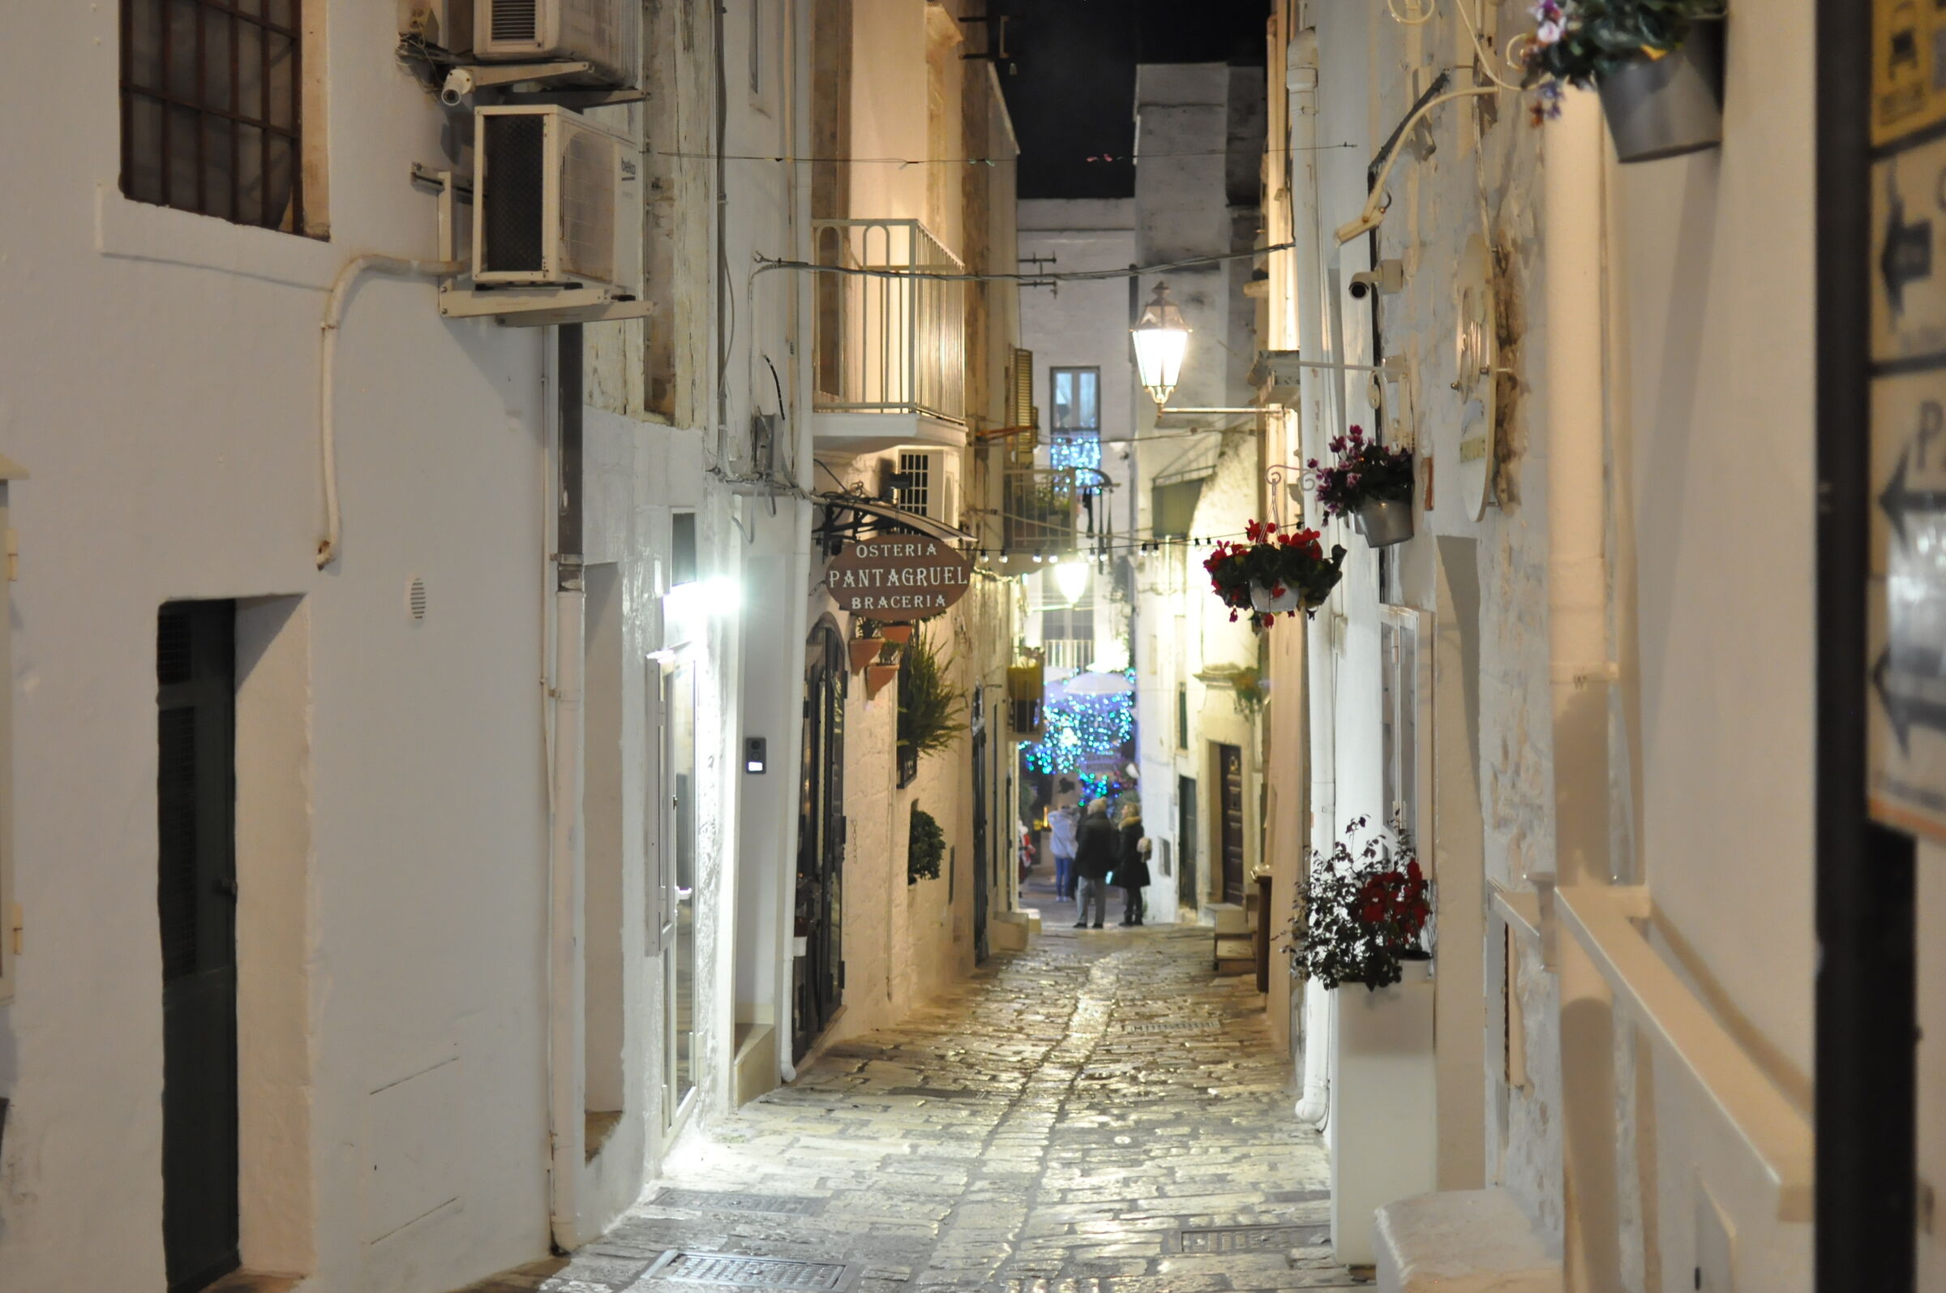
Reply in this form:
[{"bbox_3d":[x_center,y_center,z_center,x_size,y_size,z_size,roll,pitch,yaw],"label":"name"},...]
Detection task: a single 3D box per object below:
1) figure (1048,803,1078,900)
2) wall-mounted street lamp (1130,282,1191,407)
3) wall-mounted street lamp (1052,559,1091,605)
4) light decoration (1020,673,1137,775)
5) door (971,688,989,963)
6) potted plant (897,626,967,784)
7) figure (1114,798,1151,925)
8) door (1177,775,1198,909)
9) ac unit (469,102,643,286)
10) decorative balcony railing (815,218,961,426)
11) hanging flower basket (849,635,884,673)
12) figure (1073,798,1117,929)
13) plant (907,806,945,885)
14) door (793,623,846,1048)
[{"bbox_3d":[1.498,3.387,46.500,0.500,1.620,0.380,1,2,18],"label":"figure"},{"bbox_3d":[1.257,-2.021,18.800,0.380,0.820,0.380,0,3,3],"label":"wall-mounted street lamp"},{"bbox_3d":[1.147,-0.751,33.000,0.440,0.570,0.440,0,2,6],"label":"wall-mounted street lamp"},{"bbox_3d":[1.920,1.409,51.000,2.300,1.850,1.000,0,3,3],"label":"light decoration"},{"bbox_3d":[0.082,1.826,28.700,0.120,2.750,1.200,0,2,6],"label":"door"},{"bbox_3d":[-0.287,0.345,19.600,0.440,0.940,0.650,0,3,5],"label":"potted plant"},{"bbox_3d":[2.145,2.931,37.900,0.380,1.660,0.460,2,4,42],"label":"figure"},{"bbox_3d":[2.955,2.686,38.609,0.100,1.820,0.750,-1,3,-17],"label":"door"},{"bbox_3d":[-1.351,-1.432,9.183,0.280,0.550,0.720,1,2,14],"label":"ac unit"},{"bbox_3d":[-0.485,-1.783,15.919,0.640,1.000,2.550,0,3,5],"label":"decorative balcony railing"},{"bbox_3d":[-0.686,0.059,18.100,0.210,0.240,0.270,0,2,4],"label":"hanging flower basket"},{"bbox_3d":[1.638,2.917,37.800,0.530,1.750,0.360,-2,3,-37],"label":"figure"},{"bbox_3d":[-0.403,1.661,23.600,0.330,0.650,0.480,0,2,6],"label":"plant"},{"bbox_3d":[-1.004,1.173,18.600,0.140,2.720,2.000,0,2,5],"label":"door"}]

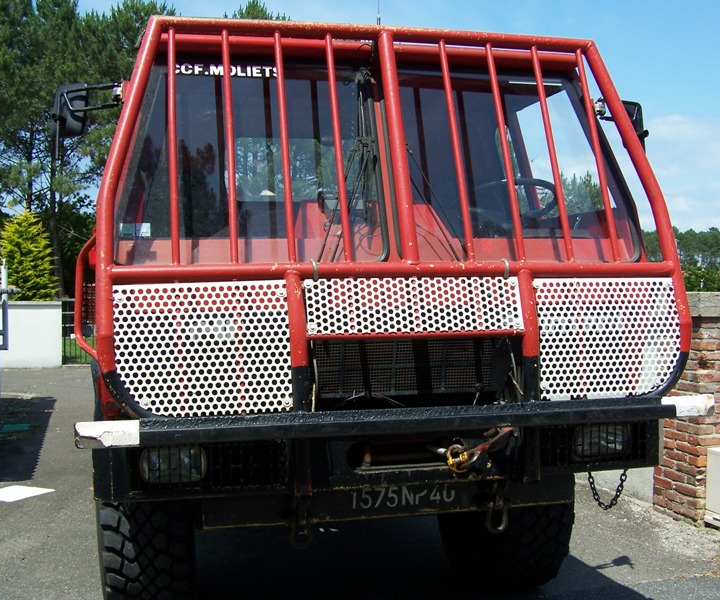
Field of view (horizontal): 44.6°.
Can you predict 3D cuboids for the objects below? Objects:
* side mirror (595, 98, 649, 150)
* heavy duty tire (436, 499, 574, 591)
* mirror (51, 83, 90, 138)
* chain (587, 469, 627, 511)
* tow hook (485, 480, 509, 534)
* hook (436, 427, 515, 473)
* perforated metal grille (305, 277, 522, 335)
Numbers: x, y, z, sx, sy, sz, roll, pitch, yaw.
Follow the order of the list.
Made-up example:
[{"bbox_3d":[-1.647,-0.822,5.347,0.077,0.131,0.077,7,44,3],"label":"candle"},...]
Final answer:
[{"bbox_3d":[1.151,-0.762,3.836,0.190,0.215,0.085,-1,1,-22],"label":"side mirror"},{"bbox_3d":[0.745,0.969,4.804,0.390,1.160,1.160,-1,1,-13],"label":"heavy duty tire"},{"bbox_3d":[-1.091,-0.712,3.299,0.135,0.205,0.075,-1,1,1],"label":"mirror"},{"bbox_3d":[0.992,0.763,3.534,0.180,0.170,0.035,-1,1,-13],"label":"chain"},{"bbox_3d":[0.520,0.791,3.348,0.090,0.200,0.060,-1,1,-13],"label":"tow hook"},{"bbox_3d":[0.423,0.547,3.214,0.280,0.165,0.120,-1,1,-13],"label":"hook"},{"bbox_3d":[0.198,0.018,3.031,0.770,0.195,0.030,-1,-13,-13],"label":"perforated metal grille"}]

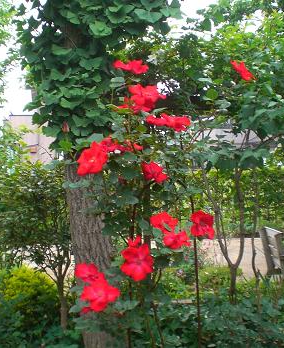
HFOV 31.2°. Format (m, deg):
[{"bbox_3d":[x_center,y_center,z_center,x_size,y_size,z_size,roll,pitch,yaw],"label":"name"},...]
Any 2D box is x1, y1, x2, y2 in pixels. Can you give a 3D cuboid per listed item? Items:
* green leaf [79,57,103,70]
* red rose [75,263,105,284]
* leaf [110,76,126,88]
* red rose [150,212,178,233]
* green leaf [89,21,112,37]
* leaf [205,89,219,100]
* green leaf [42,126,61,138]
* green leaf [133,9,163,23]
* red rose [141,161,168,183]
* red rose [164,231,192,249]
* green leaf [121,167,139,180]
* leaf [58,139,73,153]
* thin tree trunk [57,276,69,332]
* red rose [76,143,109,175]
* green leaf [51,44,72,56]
[{"bbox_3d":[-0.217,-0.466,2.150,0.098,0.060,0.045,0,1,0],"label":"green leaf"},{"bbox_3d":[-0.170,0.315,1.620,0.092,0.068,0.075,0,-1,6],"label":"red rose"},{"bbox_3d":[-0.076,-0.296,1.650,0.048,0.036,0.030,0,-1,0],"label":"leaf"},{"bbox_3d":[0.080,0.175,1.820,0.100,0.075,0.075,0,1,0],"label":"red rose"},{"bbox_3d":[-0.171,-0.600,2.100,0.095,0.065,0.045,0,1,0],"label":"green leaf"},{"bbox_3d":[0.289,-0.328,2.100,0.053,0.050,0.030,0,-1,0],"label":"leaf"},{"bbox_3d":[-0.346,-0.159,1.950,0.067,0.045,0.035,0,-1,0],"label":"green leaf"},{"bbox_3d":[0.025,-0.607,1.950,0.105,0.055,0.050,0,-1,0],"label":"green leaf"},{"bbox_3d":[0.047,-0.007,1.850,0.098,0.080,0.070,0,1,-9],"label":"red rose"},{"bbox_3d":[0.110,0.210,1.630,0.090,0.060,0.075,0,-1,-6],"label":"red rose"},{"bbox_3d":[-0.045,-0.002,1.850,0.064,0.050,0.035,0,1,0],"label":"green leaf"},{"bbox_3d":[-0.300,-0.112,2.000,0.056,0.055,0.035,0,1,0],"label":"leaf"},{"bbox_3d":[-0.702,1.135,4.500,0.090,0.500,0.085,-3,1,0],"label":"thin tree trunk"},{"bbox_3d":[-0.155,-0.045,1.600,0.100,0.105,0.060,0,-1,6],"label":"red rose"},{"bbox_3d":[-0.340,-0.521,2.150,0.090,0.050,0.045,0,1,0],"label":"green leaf"}]

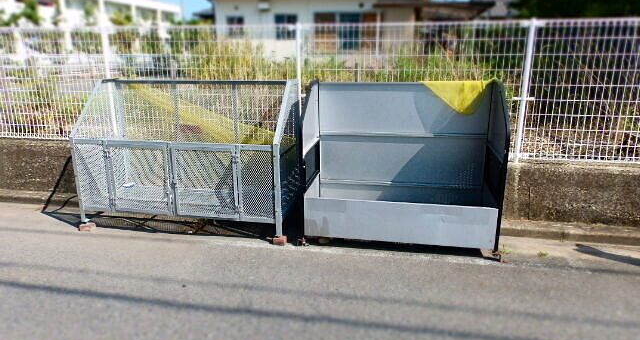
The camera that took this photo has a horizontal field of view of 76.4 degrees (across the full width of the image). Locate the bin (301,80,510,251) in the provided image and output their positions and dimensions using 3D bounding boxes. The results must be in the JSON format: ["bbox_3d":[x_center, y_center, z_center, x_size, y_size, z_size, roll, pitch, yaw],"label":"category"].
[{"bbox_3d":[0.662,-0.083,3.383,1.508,1.237,0.638,2,15,9],"label":"bin"}]

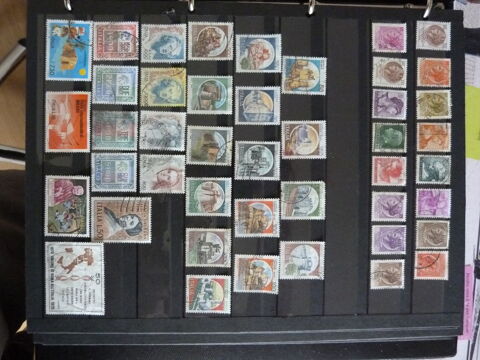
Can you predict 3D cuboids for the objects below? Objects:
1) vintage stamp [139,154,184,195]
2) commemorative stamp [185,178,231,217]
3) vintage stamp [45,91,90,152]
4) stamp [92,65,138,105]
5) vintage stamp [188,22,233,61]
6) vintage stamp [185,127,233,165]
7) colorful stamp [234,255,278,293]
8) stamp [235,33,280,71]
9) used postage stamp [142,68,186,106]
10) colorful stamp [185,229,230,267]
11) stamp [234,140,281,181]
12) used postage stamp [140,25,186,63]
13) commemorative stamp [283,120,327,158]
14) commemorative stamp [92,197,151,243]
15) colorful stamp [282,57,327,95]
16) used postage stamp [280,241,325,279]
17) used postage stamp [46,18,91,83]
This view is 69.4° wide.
[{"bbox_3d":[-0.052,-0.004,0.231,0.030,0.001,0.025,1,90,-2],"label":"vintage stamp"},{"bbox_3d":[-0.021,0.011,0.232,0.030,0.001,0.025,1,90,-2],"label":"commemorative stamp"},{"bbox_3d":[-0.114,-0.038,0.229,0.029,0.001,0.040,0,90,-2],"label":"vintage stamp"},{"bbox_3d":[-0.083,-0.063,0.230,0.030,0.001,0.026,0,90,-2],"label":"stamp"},{"bbox_3d":[-0.020,-0.093,0.232,0.030,0.001,0.025,0,90,-2],"label":"vintage stamp"},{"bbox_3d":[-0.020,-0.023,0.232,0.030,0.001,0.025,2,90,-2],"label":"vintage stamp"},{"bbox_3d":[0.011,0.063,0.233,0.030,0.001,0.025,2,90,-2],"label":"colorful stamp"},{"bbox_3d":[0.013,-0.085,0.233,0.030,0.001,0.025,-1,90,-2],"label":"stamp"},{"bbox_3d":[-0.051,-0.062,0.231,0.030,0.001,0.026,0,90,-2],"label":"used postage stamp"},{"bbox_3d":[-0.021,0.045,0.232,0.030,0.001,0.025,0,90,-2],"label":"colorful stamp"},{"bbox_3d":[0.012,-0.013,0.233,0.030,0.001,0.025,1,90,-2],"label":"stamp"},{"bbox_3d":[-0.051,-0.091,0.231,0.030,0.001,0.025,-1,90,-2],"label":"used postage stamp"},{"bbox_3d":[0.043,-0.027,0.234,0.030,0.001,0.025,0,90,-2],"label":"commemorative stamp"},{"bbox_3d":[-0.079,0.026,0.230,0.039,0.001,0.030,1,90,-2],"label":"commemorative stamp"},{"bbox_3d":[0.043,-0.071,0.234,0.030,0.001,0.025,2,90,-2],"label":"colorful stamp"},{"bbox_3d":[0.042,0.054,0.234,0.030,0.001,0.025,1,90,-2],"label":"used postage stamp"},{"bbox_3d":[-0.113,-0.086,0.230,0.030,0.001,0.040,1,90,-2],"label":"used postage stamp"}]

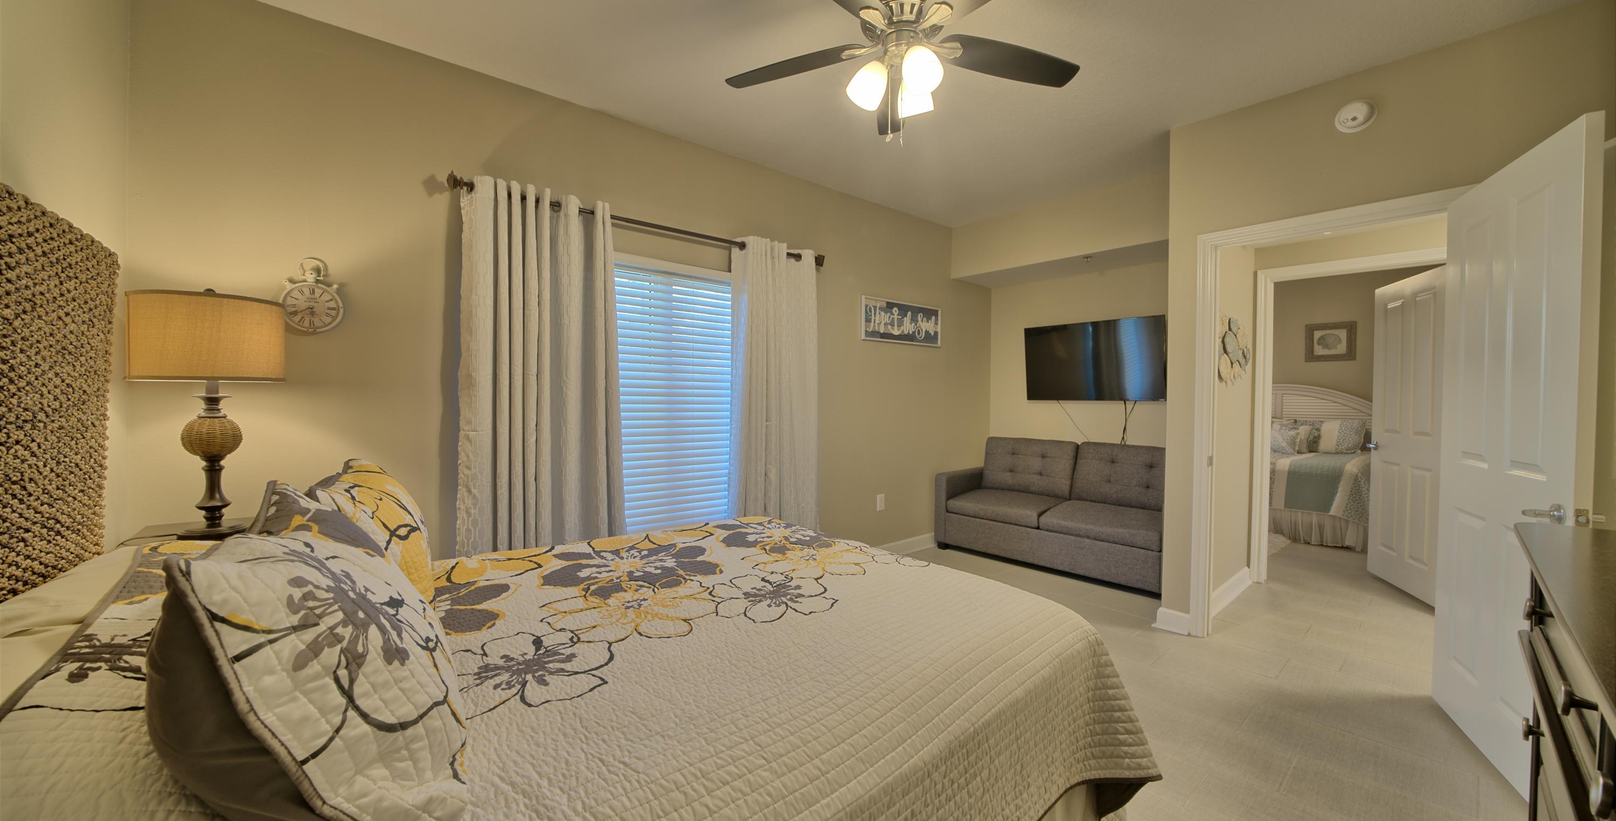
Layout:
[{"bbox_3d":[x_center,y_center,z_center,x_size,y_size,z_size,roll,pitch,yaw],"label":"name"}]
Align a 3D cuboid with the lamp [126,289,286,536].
[{"bbox_3d":[-1.780,0.002,1.617,0.320,0.725,0.320,-2,2,-41],"label":"lamp"}]

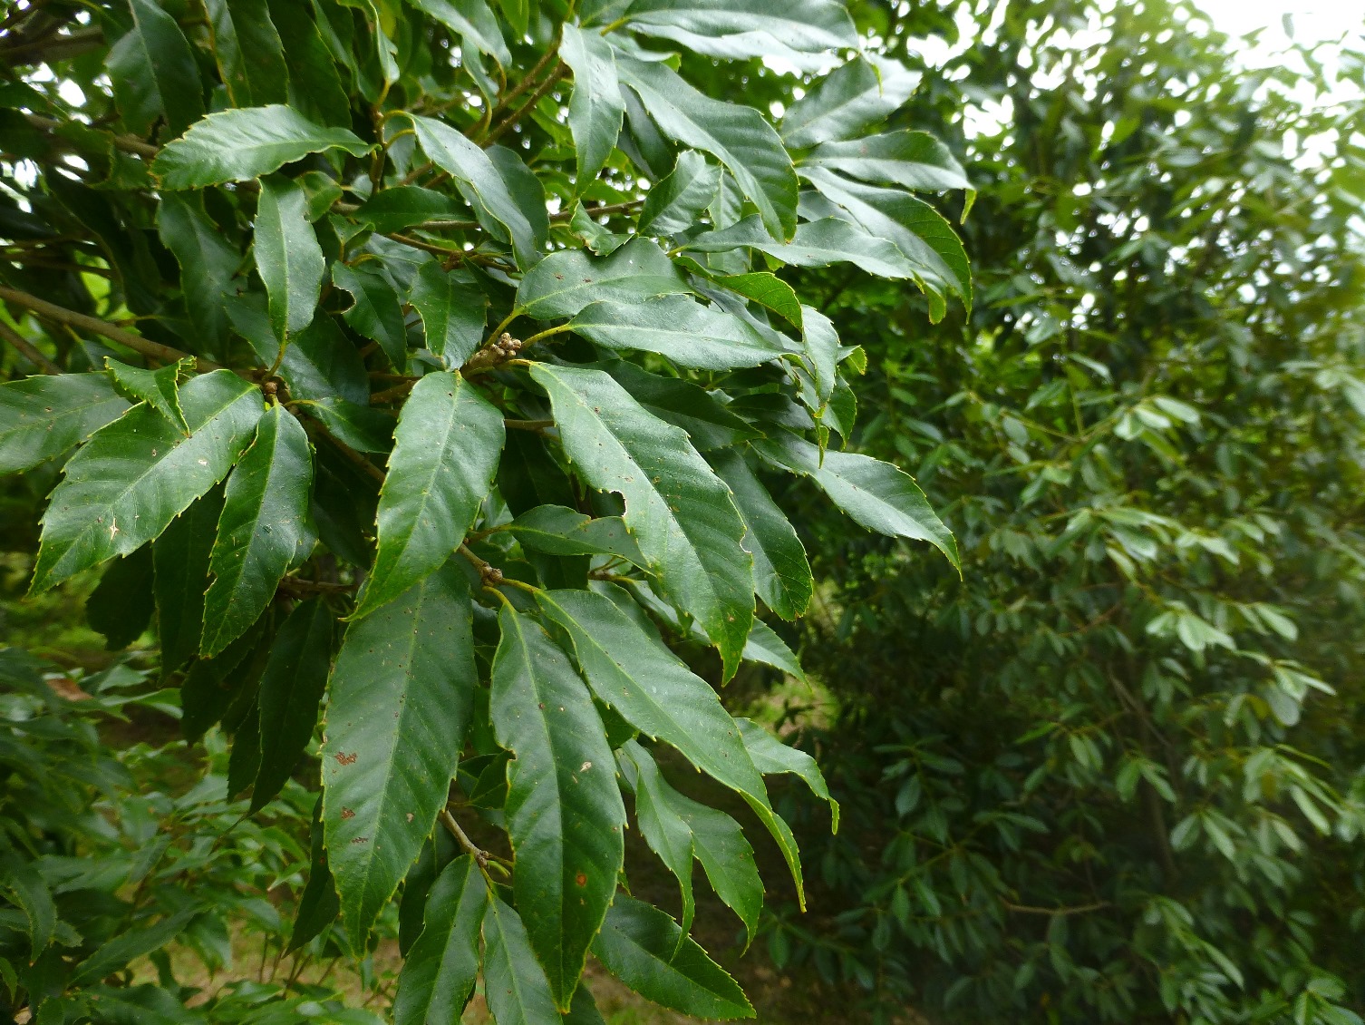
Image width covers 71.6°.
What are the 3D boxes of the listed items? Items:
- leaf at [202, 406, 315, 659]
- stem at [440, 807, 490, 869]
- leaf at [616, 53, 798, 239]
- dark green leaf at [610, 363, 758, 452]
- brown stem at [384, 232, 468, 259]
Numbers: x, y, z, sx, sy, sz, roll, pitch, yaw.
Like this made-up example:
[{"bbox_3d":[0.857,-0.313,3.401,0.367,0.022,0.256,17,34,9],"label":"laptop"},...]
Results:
[{"bbox_3d":[-0.188,0.007,0.422,0.040,0.111,0.018,8,-13,-4],"label":"leaf"},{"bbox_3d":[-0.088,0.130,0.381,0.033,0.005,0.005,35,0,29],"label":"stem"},{"bbox_3d":[0.011,-0.180,0.465,0.042,0.120,0.025,-37,-11,-25],"label":"leaf"},{"bbox_3d":[-0.005,-0.050,0.420,0.092,0.013,0.035,24,40,20],"label":"dark green leaf"},{"bbox_3d":[-0.135,-0.140,0.494,0.058,0.006,0.006,21,8,21],"label":"brown stem"}]

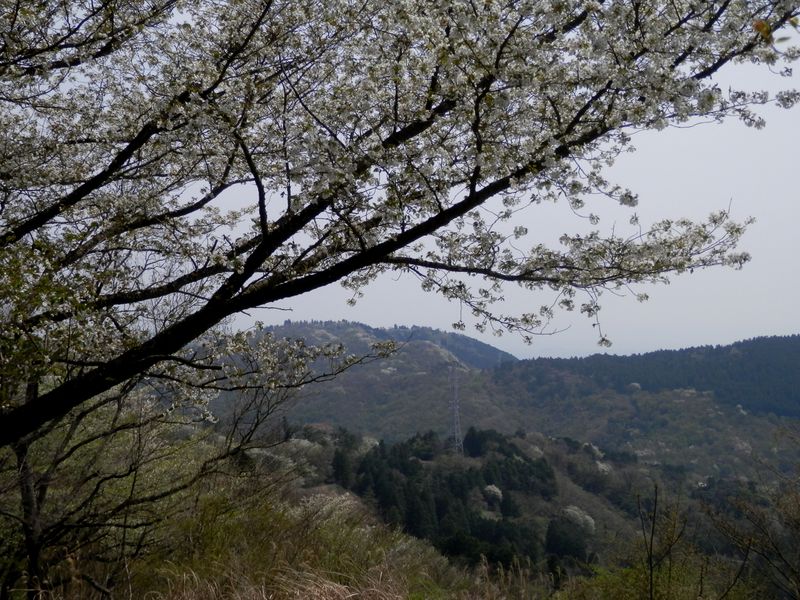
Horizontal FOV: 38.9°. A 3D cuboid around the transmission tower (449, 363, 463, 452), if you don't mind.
[{"bbox_3d":[26.210,51.390,530.000,5.800,42.000,3.800,-4,-2,7],"label":"transmission tower"}]

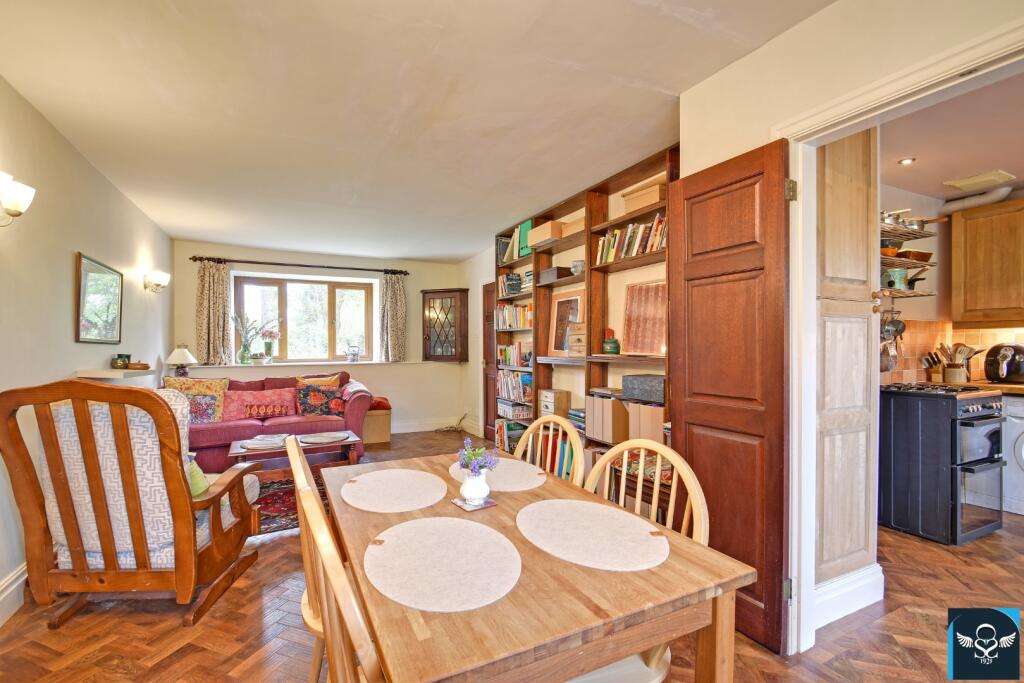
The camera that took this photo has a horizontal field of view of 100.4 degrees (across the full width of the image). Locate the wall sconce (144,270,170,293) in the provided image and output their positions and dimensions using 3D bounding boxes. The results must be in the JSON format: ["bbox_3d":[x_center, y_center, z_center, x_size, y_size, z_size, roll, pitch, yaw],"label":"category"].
[{"bbox_3d":[-3.177,-0.538,3.828,0.160,0.200,0.290,0,0,-28],"label":"wall sconce"}]

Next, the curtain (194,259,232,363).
[{"bbox_3d":[-3.357,-0.321,4.808,0.343,1.161,0.120,0,0,-24],"label":"curtain"}]

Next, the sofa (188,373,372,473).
[{"bbox_3d":[-2.550,0.785,4.500,1.930,0.850,0.950,0,0,-25],"label":"sofa"}]

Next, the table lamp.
[{"bbox_3d":[-3.442,0.224,4.450,0.265,0.350,0.265,0,0,-24],"label":"table lamp"}]

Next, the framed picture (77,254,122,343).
[{"bbox_3d":[-2.706,-0.246,2.810,0.035,0.520,0.758,0,0,-28],"label":"framed picture"}]

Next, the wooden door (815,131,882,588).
[{"bbox_3d":[1.511,-0.010,1.940,0.500,2.120,0.030,0,0,-24],"label":"wooden door"}]

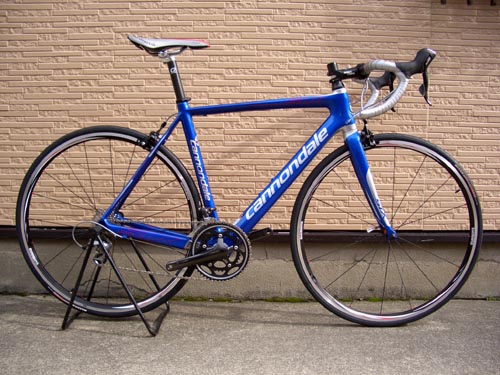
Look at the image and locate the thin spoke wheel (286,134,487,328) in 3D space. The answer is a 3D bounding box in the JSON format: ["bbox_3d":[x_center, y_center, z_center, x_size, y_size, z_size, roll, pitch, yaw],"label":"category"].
[{"bbox_3d":[0.467,0.151,1.728,0.668,0.668,0.080,1,5,1],"label":"thin spoke wheel"}]

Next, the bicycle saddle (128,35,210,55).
[{"bbox_3d":[-0.270,-0.480,1.687,0.277,0.065,0.135,2,5,1],"label":"bicycle saddle"}]

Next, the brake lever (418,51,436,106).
[{"bbox_3d":[0.522,-0.322,1.485,0.055,0.165,0.038,1,5,1],"label":"brake lever"}]

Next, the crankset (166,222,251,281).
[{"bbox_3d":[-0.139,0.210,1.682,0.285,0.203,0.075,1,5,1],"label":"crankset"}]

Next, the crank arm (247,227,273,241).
[{"bbox_3d":[-0.017,0.182,1.800,0.205,0.037,0.032,-13,4,2],"label":"crank arm"}]

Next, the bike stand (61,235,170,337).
[{"bbox_3d":[-0.461,0.307,1.757,0.330,0.325,0.290,1,5,1],"label":"bike stand"}]

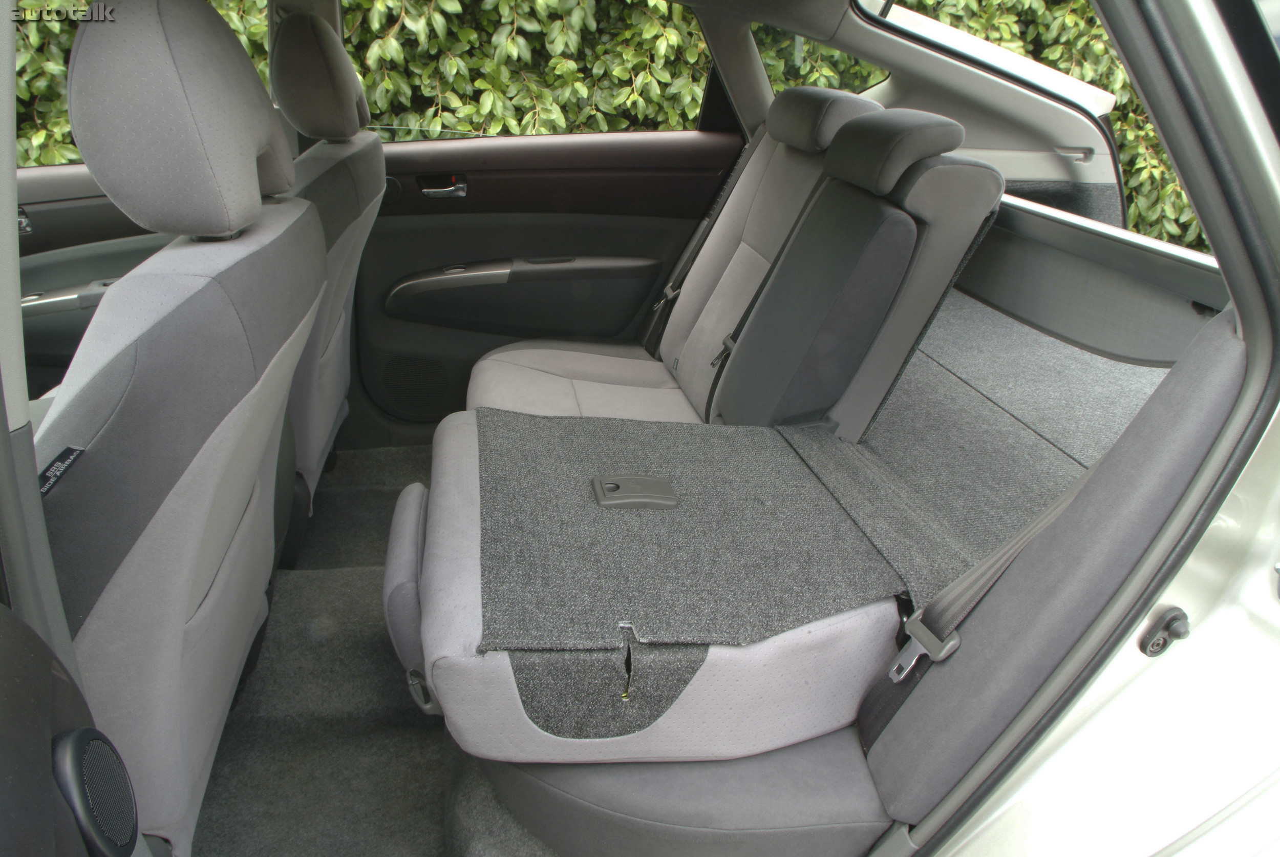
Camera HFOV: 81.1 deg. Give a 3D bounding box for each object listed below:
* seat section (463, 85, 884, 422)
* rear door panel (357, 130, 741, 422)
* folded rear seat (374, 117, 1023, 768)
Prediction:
[{"bbox_3d":[0.043,-0.334,1.736,0.930,0.865,0.500,-3,28,-11],"label":"seat section"},{"bbox_3d":[-0.253,-0.383,1.954,1.020,0.750,0.120,-3,28,-11],"label":"rear door panel"},{"bbox_3d":[0.135,-0.086,1.132,1.010,0.725,0.850,-3,28,-11],"label":"folded rear seat"}]

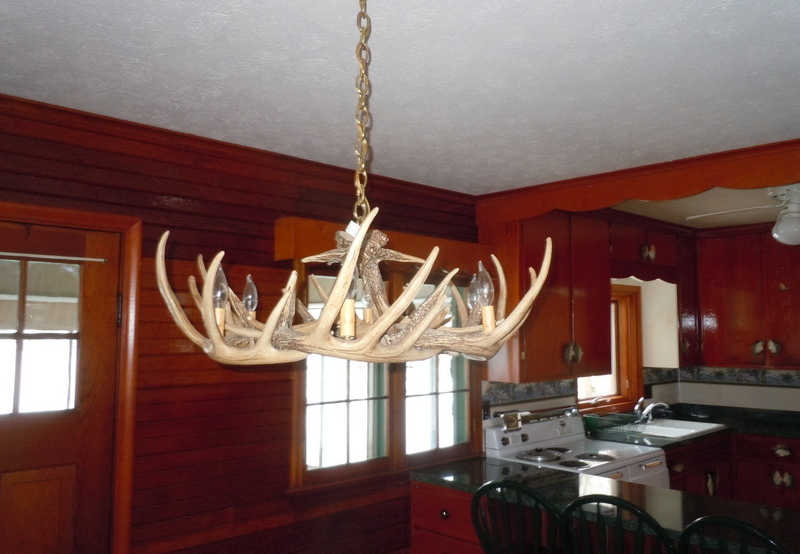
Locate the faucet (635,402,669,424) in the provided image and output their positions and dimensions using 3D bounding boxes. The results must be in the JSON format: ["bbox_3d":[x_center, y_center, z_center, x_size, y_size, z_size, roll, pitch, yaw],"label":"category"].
[{"bbox_3d":[1.910,1.034,4.926,0.160,0.170,0.209,4,-6,-44],"label":"faucet"}]

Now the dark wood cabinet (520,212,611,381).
[{"bbox_3d":[0.952,0.115,4.135,1.033,1.042,0.285,4,-6,-44],"label":"dark wood cabinet"}]

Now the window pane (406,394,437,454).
[{"bbox_3d":[0.118,0.801,3.521,0.235,0.302,0.020,4,-6,-44],"label":"window pane"}]

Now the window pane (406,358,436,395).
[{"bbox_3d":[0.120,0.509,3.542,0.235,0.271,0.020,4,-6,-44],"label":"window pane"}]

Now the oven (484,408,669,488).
[{"bbox_3d":[1.093,1.424,3.903,0.964,1.111,0.644,4,-6,-44],"label":"oven"}]

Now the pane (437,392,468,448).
[{"bbox_3d":[0.312,0.816,3.707,0.253,0.301,0.020,4,-6,-44],"label":"pane"}]

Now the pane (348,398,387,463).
[{"bbox_3d":[-0.157,0.773,3.257,0.250,0.295,0.020,4,-6,-44],"label":"pane"}]

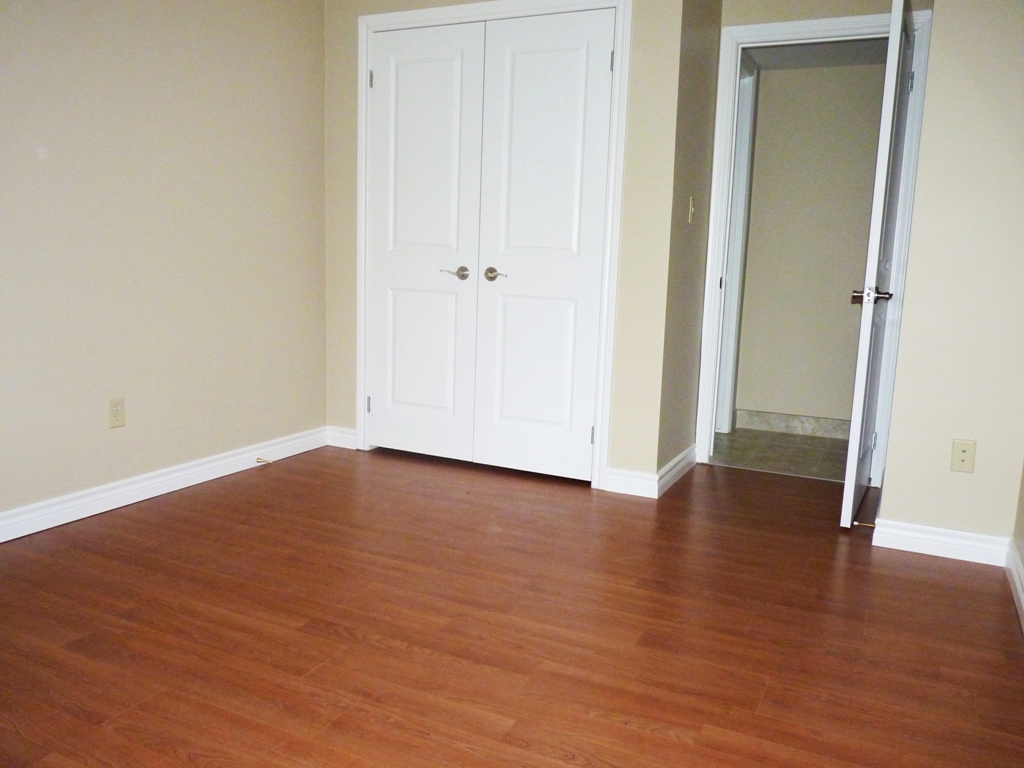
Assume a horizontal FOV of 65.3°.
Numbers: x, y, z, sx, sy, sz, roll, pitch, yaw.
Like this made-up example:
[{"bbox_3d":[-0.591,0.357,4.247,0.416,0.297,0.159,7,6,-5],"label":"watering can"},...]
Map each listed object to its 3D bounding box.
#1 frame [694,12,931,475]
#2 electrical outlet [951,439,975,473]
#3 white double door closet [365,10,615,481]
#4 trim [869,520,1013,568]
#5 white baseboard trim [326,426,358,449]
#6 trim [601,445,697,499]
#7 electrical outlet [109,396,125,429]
[{"bbox_3d":[1.406,-0.612,3.856,0.890,2.138,0.125,6,10,25],"label":"frame"},{"bbox_3d":[1.598,0.256,2.823,0.070,0.116,0.009,6,10,25],"label":"electrical outlet"},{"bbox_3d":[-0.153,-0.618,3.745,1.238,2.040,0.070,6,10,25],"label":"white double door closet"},{"bbox_3d":[1.542,0.570,2.885,0.427,0.103,0.018,6,10,25],"label":"trim"},{"bbox_3d":[-0.896,0.285,4.216,0.186,0.105,0.018,6,10,25],"label":"white baseboard trim"},{"bbox_3d":[0.694,0.393,3.859,0.239,0.103,0.740,6,10,25],"label":"trim"},{"bbox_3d":[-1.527,0.113,3.088,0.009,0.113,0.069,6,10,25],"label":"electrical outlet"}]

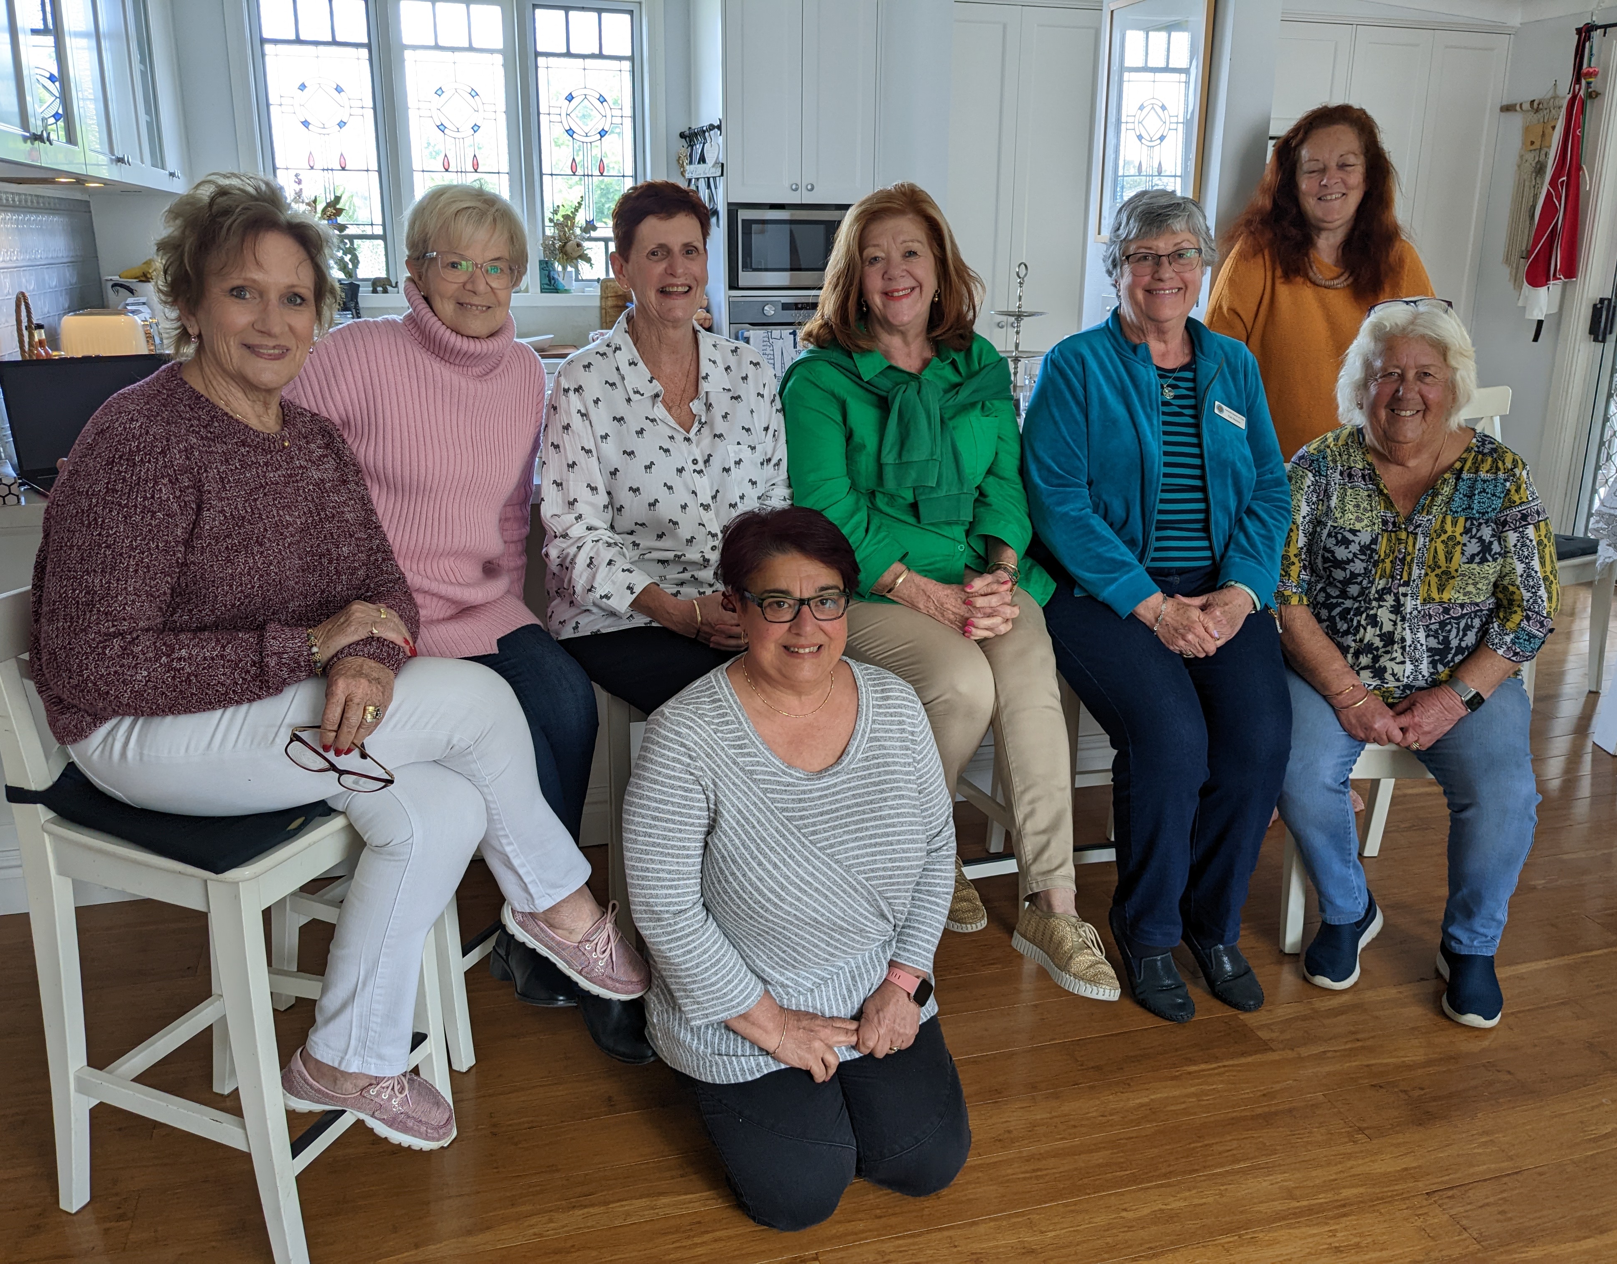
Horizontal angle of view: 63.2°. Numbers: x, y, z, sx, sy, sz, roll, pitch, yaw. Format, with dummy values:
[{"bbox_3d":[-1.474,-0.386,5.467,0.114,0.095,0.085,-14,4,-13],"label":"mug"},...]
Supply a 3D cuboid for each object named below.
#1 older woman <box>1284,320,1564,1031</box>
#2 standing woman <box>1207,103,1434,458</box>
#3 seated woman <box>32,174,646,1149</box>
[{"bbox_3d":[1.195,0.007,2.543,0.541,1.250,0.696,5,16,17],"label":"older woman"},{"bbox_3d":[1.145,-0.334,3.054,0.477,1.635,0.349,5,16,15],"label":"standing woman"},{"bbox_3d":[-0.659,0.068,1.733,0.640,1.280,0.600,14,20,40],"label":"seated woman"}]

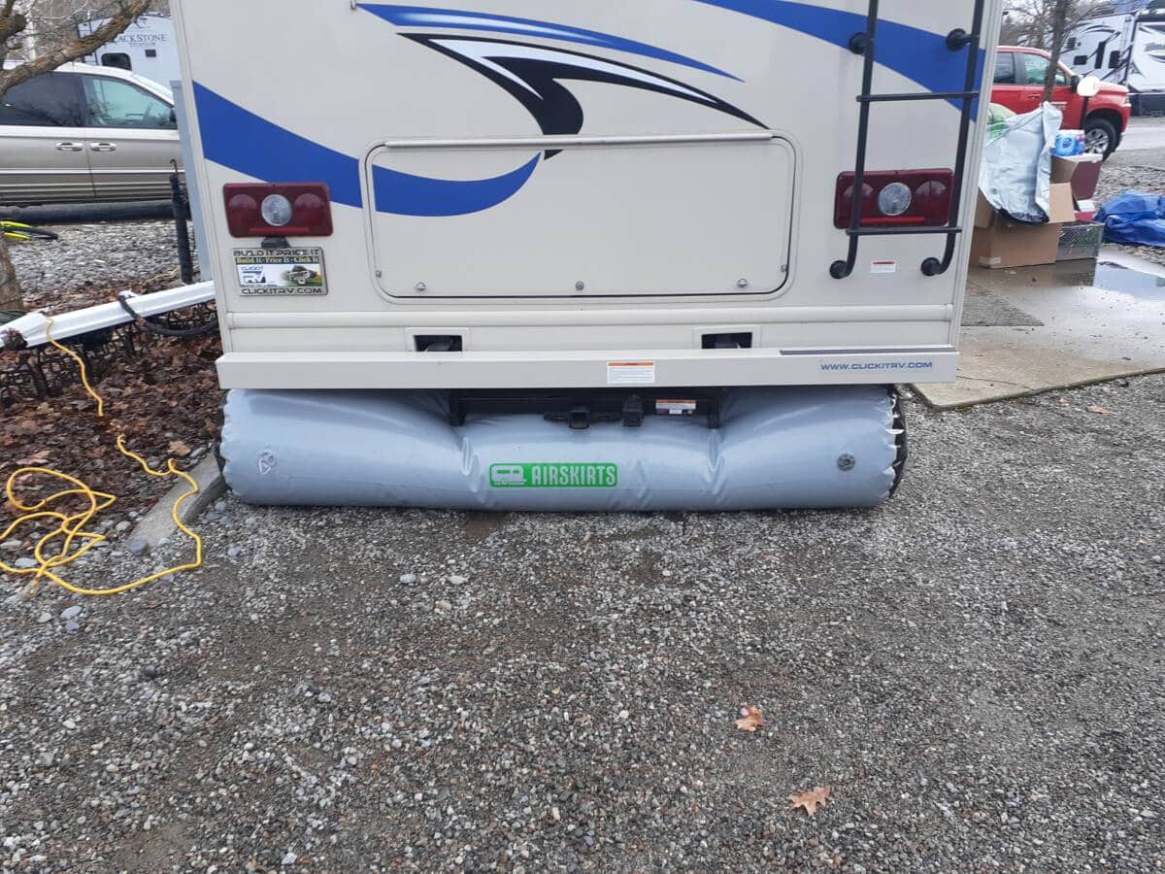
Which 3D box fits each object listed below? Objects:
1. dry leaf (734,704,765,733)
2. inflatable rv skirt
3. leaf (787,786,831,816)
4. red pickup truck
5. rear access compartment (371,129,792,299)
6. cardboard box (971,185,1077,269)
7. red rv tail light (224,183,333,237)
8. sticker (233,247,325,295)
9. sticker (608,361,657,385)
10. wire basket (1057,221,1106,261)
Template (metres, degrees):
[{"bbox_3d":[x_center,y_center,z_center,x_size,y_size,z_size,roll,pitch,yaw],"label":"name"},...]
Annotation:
[{"bbox_3d":[0.407,0.691,2.226,0.075,0.030,0.090,0,20,3],"label":"dry leaf"},{"bbox_3d":[-0.080,0.015,3.414,2.470,0.520,0.500,0,20,3],"label":"inflatable rv skirt"},{"bbox_3d":[0.494,0.785,1.972,0.095,0.025,0.085,0,20,3],"label":"leaf"},{"bbox_3d":[6.467,-5.660,15.844,5.880,1.920,2.060,-6,20,-12],"label":"red pickup truck"},{"bbox_3d":[-0.011,-0.715,2.978,1.370,0.525,0.050,0,20,3],"label":"rear access compartment"},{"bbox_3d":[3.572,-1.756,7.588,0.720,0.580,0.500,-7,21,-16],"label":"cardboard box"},{"bbox_3d":[-0.992,-0.746,2.991,0.345,0.175,0.055,0,20,3],"label":"red rv tail light"},{"bbox_3d":[-1.026,-0.560,3.086,0.312,0.160,0.010,0,20,3],"label":"sticker"},{"bbox_3d":[0.163,-0.214,3.044,0.158,0.075,0.005,0,20,3],"label":"sticker"},{"bbox_3d":[4.112,-1.675,7.759,0.440,0.290,0.320,-7,21,-16],"label":"wire basket"}]

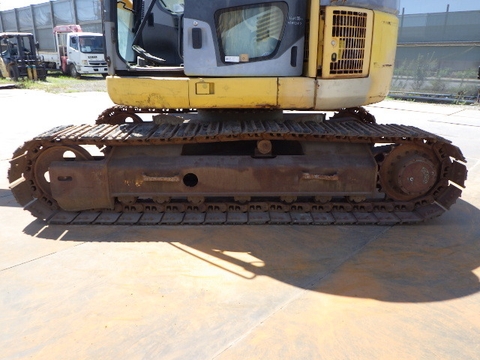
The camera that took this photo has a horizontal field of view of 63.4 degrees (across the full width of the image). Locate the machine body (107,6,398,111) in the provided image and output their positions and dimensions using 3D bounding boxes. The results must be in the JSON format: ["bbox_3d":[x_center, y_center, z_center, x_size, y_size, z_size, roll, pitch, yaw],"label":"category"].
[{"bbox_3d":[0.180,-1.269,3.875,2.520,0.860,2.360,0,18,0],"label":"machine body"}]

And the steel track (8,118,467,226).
[{"bbox_3d":[-0.018,-0.073,3.232,3.540,0.730,0.510,0,18,0],"label":"steel track"}]

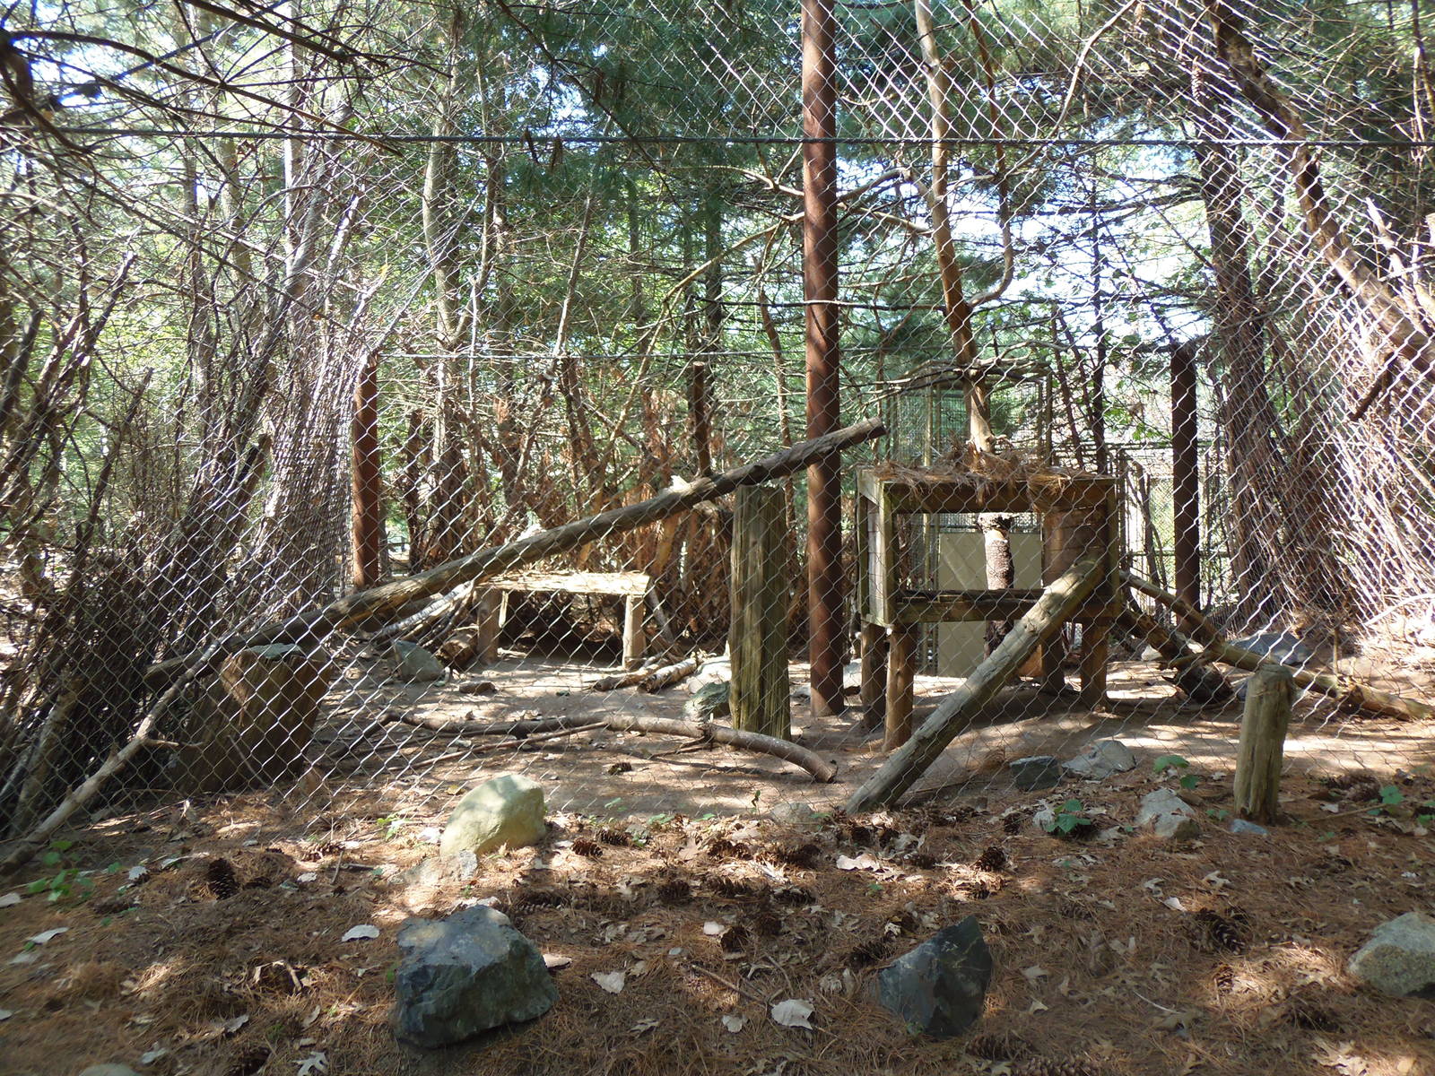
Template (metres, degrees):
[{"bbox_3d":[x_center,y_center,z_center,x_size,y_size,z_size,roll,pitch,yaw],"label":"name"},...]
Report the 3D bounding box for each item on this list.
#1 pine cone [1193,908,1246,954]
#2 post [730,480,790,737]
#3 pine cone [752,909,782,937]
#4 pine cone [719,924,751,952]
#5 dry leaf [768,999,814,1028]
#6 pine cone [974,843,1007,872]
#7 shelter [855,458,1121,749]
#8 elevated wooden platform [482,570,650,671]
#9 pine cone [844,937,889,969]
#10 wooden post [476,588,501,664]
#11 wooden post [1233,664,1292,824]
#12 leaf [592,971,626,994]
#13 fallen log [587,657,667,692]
[{"bbox_3d":[1.081,0.848,2.140,0.065,0.055,0.110,0,-1,-34],"label":"pine cone"},{"bbox_3d":[0.192,0.327,4.360,0.250,1.100,0.240,0,-1,0],"label":"post"},{"bbox_3d":[0.104,0.816,2.104,0.066,0.055,0.068,-1,3,0],"label":"pine cone"},{"bbox_3d":[0.037,0.866,2.150,0.065,0.050,0.070,0,-1,0],"label":"pine cone"},{"bbox_3d":[0.137,0.873,1.824,0.085,0.020,0.070,-1,3,0],"label":"dry leaf"},{"bbox_3d":[0.694,0.814,2.530,0.068,0.052,0.070,0,-1,-17],"label":"pine cone"},{"bbox_3d":[1.170,0.285,4.450,0.990,1.180,0.620,0,-1,-4],"label":"shelter"},{"bbox_3d":[-0.778,0.423,5.227,0.830,0.410,0.600,-1,3,0],"label":"elevated wooden platform"},{"bbox_3d":[0.298,0.832,1.993,0.095,0.056,0.060,-2,3,-30],"label":"pine cone"},{"bbox_3d":[-1.180,0.446,5.115,0.105,0.385,0.105,-1,3,0],"label":"wooden post"},{"bbox_3d":[1.442,0.540,2.618,0.117,0.400,0.117,8,3,27],"label":"wooden post"},{"bbox_3d":[-0.219,0.893,2.000,0.070,0.020,0.070,0,-1,0],"label":"leaf"},{"bbox_3d":[-0.491,0.770,5.650,0.100,0.100,0.807,0,-1,24],"label":"fallen log"}]

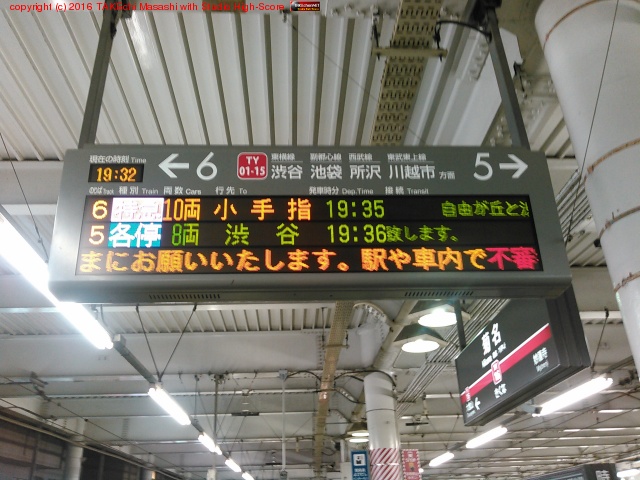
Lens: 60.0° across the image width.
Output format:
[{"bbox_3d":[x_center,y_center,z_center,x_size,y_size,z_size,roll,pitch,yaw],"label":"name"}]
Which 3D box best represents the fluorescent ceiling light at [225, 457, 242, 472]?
[{"bbox_3d":[-2.079,5.407,13.331,0.170,0.130,2.400,-1,-27,-3],"label":"fluorescent ceiling light"}]

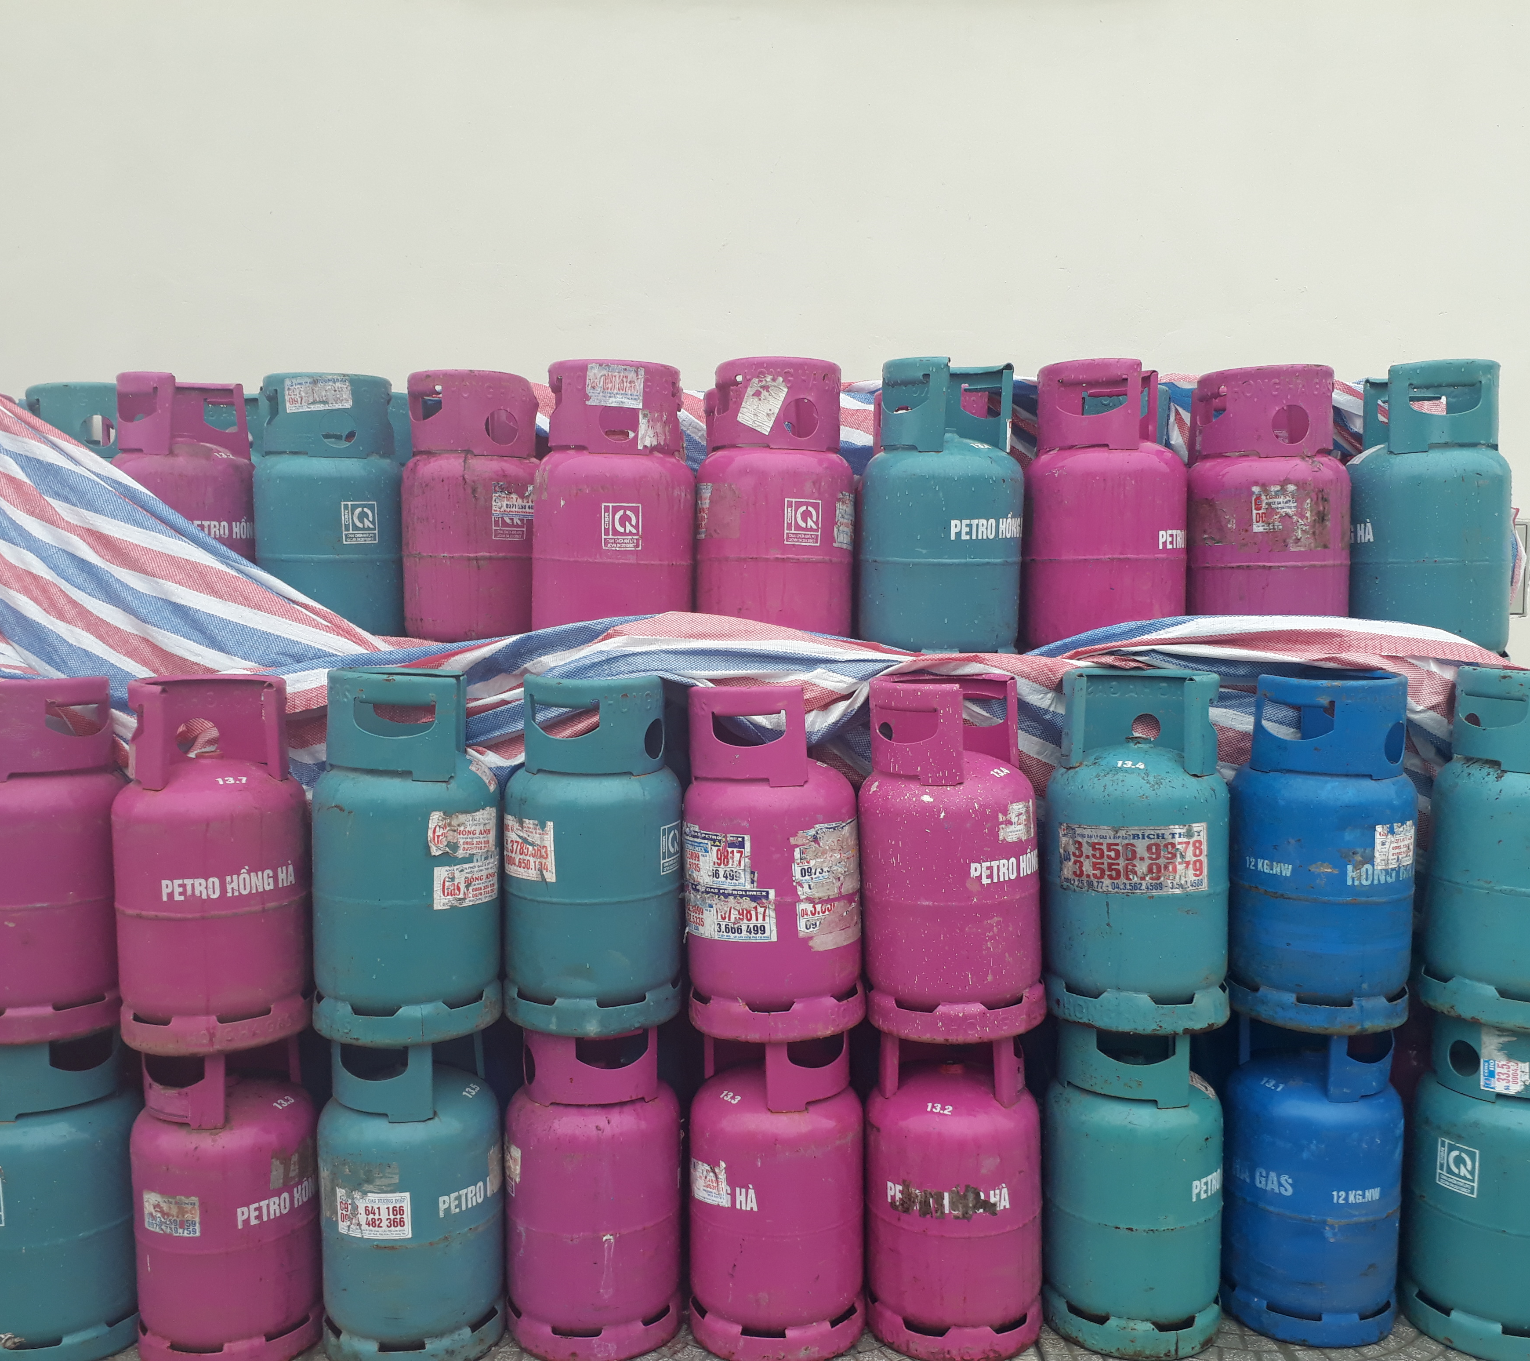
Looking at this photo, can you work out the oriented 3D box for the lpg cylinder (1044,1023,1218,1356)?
[{"bbox_3d":[0.662,0.855,2.546,0.304,0.585,0.304,1,4,18],"label":"lpg cylinder"}]

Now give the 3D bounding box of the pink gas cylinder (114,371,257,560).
[{"bbox_3d":[-1.194,-0.316,2.936,0.304,0.585,0.304,2,4,30],"label":"pink gas cylinder"}]

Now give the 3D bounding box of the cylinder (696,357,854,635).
[{"bbox_3d":[0.021,-0.299,2.705,0.304,0.585,0.304,0,4,0],"label":"cylinder"}]

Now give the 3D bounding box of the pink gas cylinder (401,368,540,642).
[{"bbox_3d":[-0.593,-0.327,2.933,0.303,0.589,0.303,-5,7,-41],"label":"pink gas cylinder"}]

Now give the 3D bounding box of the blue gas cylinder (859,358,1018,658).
[{"bbox_3d":[0.331,-0.293,2.664,0.303,0.589,0.303,1,6,0],"label":"blue gas cylinder"}]

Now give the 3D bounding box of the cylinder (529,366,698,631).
[{"bbox_3d":[-0.282,-0.287,2.660,0.304,0.585,0.304,-1,4,-12],"label":"cylinder"}]

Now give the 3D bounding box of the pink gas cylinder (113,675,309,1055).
[{"bbox_3d":[-0.933,0.294,2.391,0.303,0.589,0.303,-4,7,-32],"label":"pink gas cylinder"}]

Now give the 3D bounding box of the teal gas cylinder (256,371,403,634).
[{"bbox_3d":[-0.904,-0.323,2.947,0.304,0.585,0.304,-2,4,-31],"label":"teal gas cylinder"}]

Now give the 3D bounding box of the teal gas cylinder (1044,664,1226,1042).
[{"bbox_3d":[0.642,0.275,2.442,0.303,0.589,0.303,0,3,13],"label":"teal gas cylinder"}]

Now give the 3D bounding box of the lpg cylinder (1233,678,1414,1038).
[{"bbox_3d":[0.980,0.285,2.493,0.303,0.589,0.303,3,7,38],"label":"lpg cylinder"}]

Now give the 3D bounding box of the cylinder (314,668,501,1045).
[{"bbox_3d":[-0.600,0.276,2.376,0.303,0.589,0.303,0,4,-11],"label":"cylinder"}]

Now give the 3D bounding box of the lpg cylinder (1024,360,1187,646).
[{"bbox_3d":[0.656,-0.304,2.724,0.303,0.589,0.303,2,6,20],"label":"lpg cylinder"}]

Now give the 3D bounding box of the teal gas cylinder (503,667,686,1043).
[{"bbox_3d":[-0.298,0.287,2.469,0.304,0.585,0.304,1,4,0],"label":"teal gas cylinder"}]

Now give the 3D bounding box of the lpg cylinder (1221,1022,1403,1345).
[{"bbox_3d":[1.004,0.857,2.589,0.304,0.585,0.304,-2,5,-34],"label":"lpg cylinder"}]

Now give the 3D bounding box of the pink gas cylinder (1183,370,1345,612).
[{"bbox_3d":[1.001,-0.297,2.809,0.303,0.589,0.303,-1,5,0],"label":"pink gas cylinder"}]

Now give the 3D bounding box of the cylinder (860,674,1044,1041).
[{"bbox_3d":[0.320,0.290,2.442,0.304,0.585,0.304,-2,4,0],"label":"cylinder"}]

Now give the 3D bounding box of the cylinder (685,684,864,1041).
[{"bbox_3d":[0.015,0.289,2.470,0.303,0.589,0.303,-1,4,0],"label":"cylinder"}]

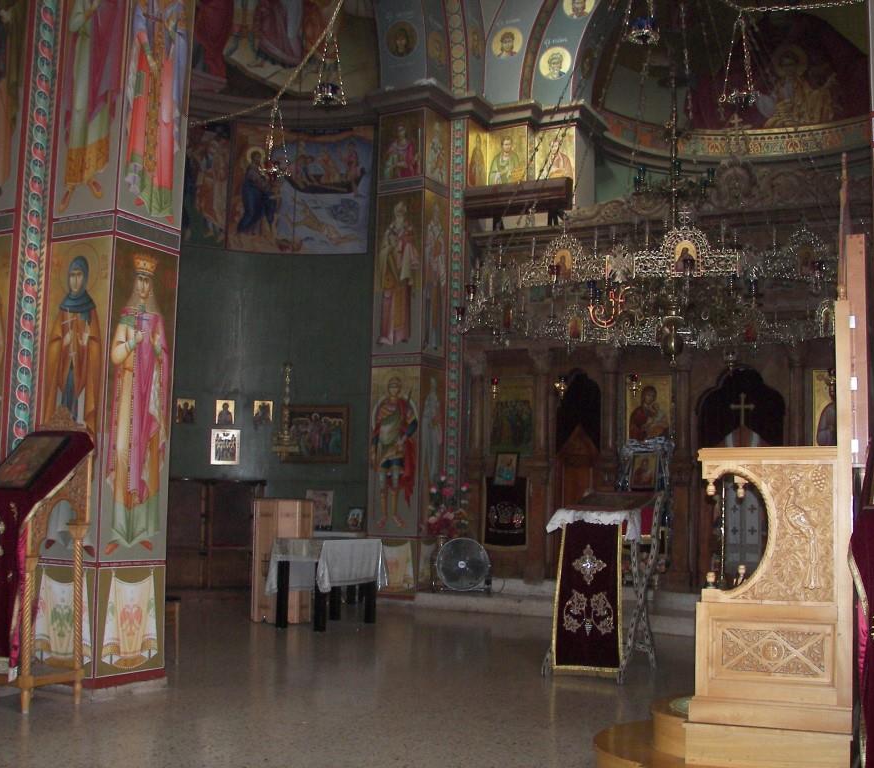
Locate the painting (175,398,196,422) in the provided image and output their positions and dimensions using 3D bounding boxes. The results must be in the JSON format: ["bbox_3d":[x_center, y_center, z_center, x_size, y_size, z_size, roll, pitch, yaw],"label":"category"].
[{"bbox_3d":[-3.088,0.326,13.100,0.240,0.305,0.025,4,-7,-28],"label":"painting"}]

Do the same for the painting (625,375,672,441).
[{"bbox_3d":[2.085,0.299,10.450,0.455,0.800,0.040,-2,-7,27],"label":"painting"}]

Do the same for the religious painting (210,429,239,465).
[{"bbox_3d":[-2.651,0.792,13.350,0.370,0.450,0.025,3,-7,-20],"label":"religious painting"}]

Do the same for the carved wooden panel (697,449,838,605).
[{"bbox_3d":[1.272,0.548,4.080,0.480,0.580,0.060,-2,-7,22],"label":"carved wooden panel"}]

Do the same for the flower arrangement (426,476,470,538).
[{"bbox_3d":[0.110,1.283,11.150,0.470,0.670,0.420,1,-6,0],"label":"flower arrangement"}]

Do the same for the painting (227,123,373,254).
[{"bbox_3d":[-1.533,-2.184,11.958,1.620,1.420,0.160,1,-5,0],"label":"painting"}]

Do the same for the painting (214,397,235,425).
[{"bbox_3d":[-2.308,0.305,11.602,0.210,0.280,0.025,4,-6,-25],"label":"painting"}]

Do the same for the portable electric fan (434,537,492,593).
[{"bbox_3d":[0.244,1.734,10.176,0.540,0.560,0.200,1,-5,5],"label":"portable electric fan"}]

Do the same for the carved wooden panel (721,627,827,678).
[{"bbox_3d":[1.284,1.021,4.057,0.390,0.180,0.030,-1,-6,20],"label":"carved wooden panel"}]

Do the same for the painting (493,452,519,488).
[{"bbox_3d":[0.687,0.845,10.528,0.270,0.340,0.030,-2,-18,28],"label":"painting"}]

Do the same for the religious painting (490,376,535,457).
[{"bbox_3d":[0.787,0.334,11.100,0.500,0.840,0.040,-2,-7,27],"label":"religious painting"}]

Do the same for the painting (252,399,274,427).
[{"bbox_3d":[-1.915,0.314,11.719,0.210,0.280,0.025,3,-6,-14],"label":"painting"}]

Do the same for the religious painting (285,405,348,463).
[{"bbox_3d":[-1.540,0.634,13.500,0.840,0.740,0.040,0,-6,8],"label":"religious painting"}]

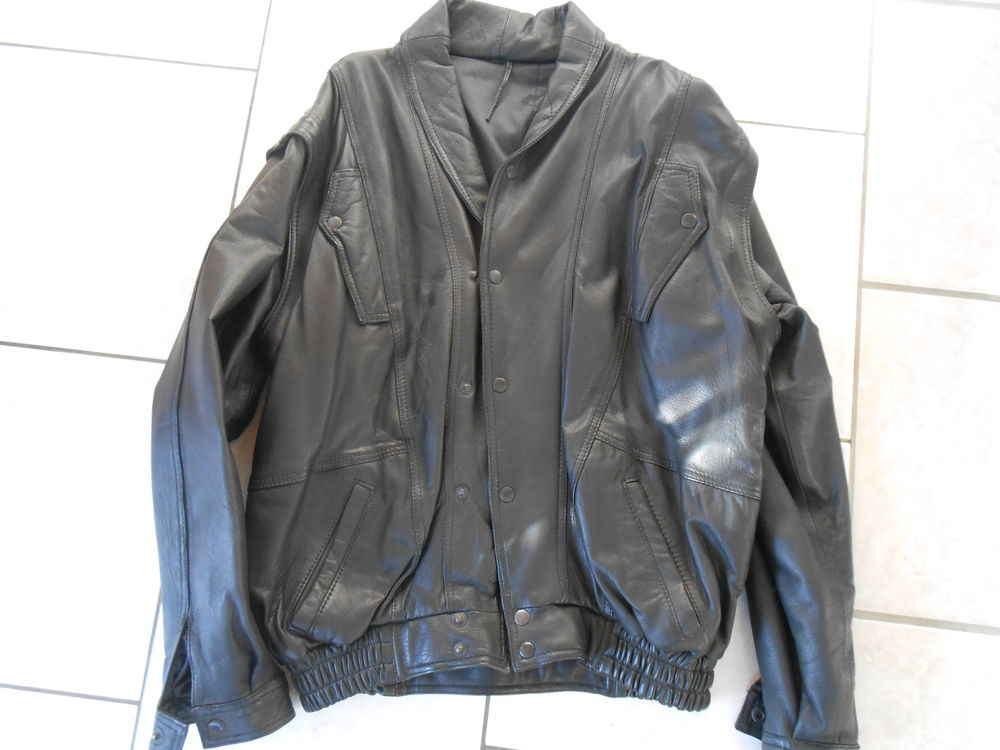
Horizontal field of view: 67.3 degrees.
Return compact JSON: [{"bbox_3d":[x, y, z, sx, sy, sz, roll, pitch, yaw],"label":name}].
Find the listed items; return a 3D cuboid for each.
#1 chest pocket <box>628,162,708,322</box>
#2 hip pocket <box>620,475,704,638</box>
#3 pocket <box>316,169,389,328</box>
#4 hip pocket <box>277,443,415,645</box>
[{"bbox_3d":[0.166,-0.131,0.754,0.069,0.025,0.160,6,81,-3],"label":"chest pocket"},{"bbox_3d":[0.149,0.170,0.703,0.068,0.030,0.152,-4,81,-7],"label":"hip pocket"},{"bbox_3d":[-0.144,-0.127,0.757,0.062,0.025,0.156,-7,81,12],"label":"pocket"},{"bbox_3d":[-0.141,0.160,0.710,0.119,0.035,0.188,1,81,8],"label":"hip pocket"}]

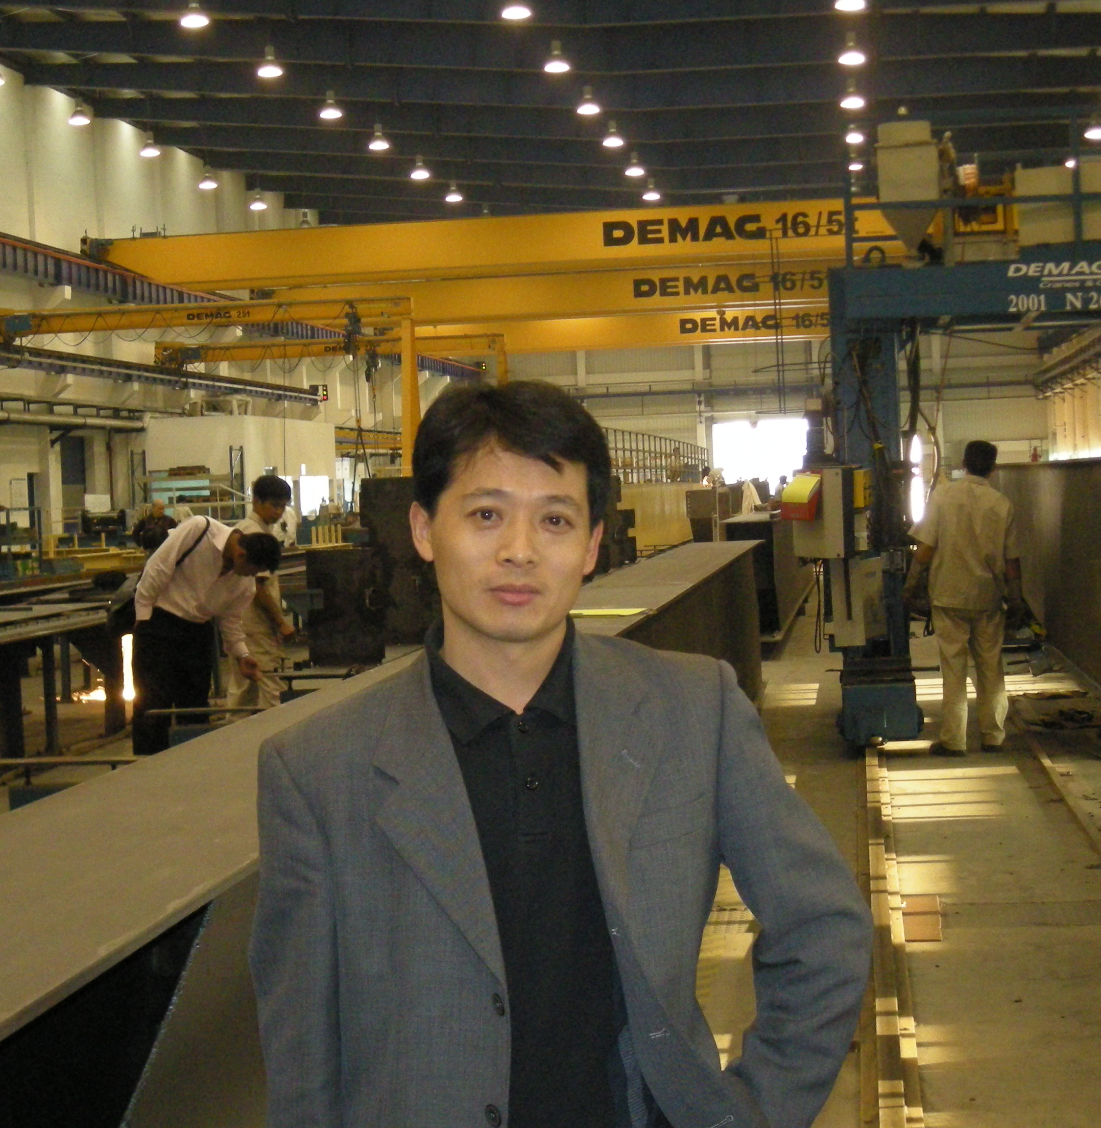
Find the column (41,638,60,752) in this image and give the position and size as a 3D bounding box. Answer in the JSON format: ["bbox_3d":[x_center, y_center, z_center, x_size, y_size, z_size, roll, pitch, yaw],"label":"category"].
[{"bbox_3d":[-3.202,0.827,17.004,0.065,0.760,0.080,-2,2,7],"label":"column"}]

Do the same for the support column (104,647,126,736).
[{"bbox_3d":[-2.976,0.818,18.114,0.115,0.700,0.110,-2,2,7],"label":"support column"}]

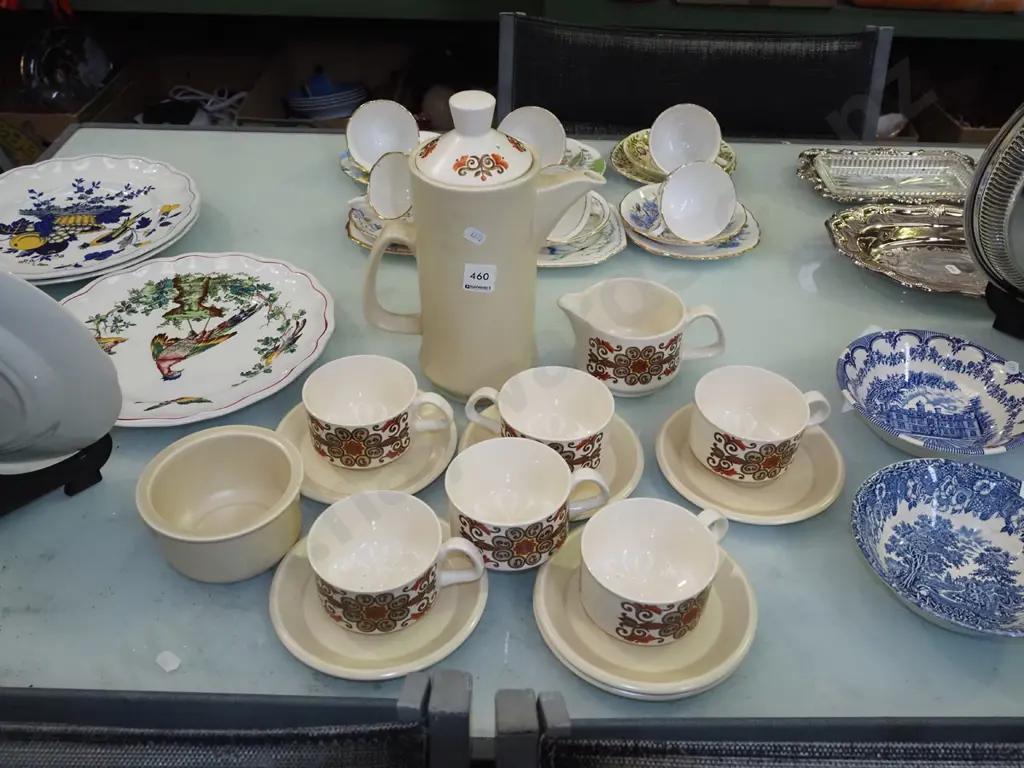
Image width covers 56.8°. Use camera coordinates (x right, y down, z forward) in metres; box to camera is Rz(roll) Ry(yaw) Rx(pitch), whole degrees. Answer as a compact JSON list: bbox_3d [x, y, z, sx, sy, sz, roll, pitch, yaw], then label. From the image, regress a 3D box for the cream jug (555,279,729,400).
[{"bbox_3d":[0.117,-0.040,0.856,0.155,0.072,0.094,2,40,2],"label":"cream jug"}]

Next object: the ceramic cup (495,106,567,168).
[{"bbox_3d":[0.019,-0.289,1.131,0.092,0.086,0.063,0,15,0],"label":"ceramic cup"}]

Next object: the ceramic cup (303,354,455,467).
[{"bbox_3d":[-0.105,0.028,0.767,0.118,0.062,0.089,0,40,-2],"label":"ceramic cup"}]

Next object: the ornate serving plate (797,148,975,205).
[{"bbox_3d":[0.455,-0.237,1.139,0.230,0.031,0.133,0,39,0],"label":"ornate serving plate"}]

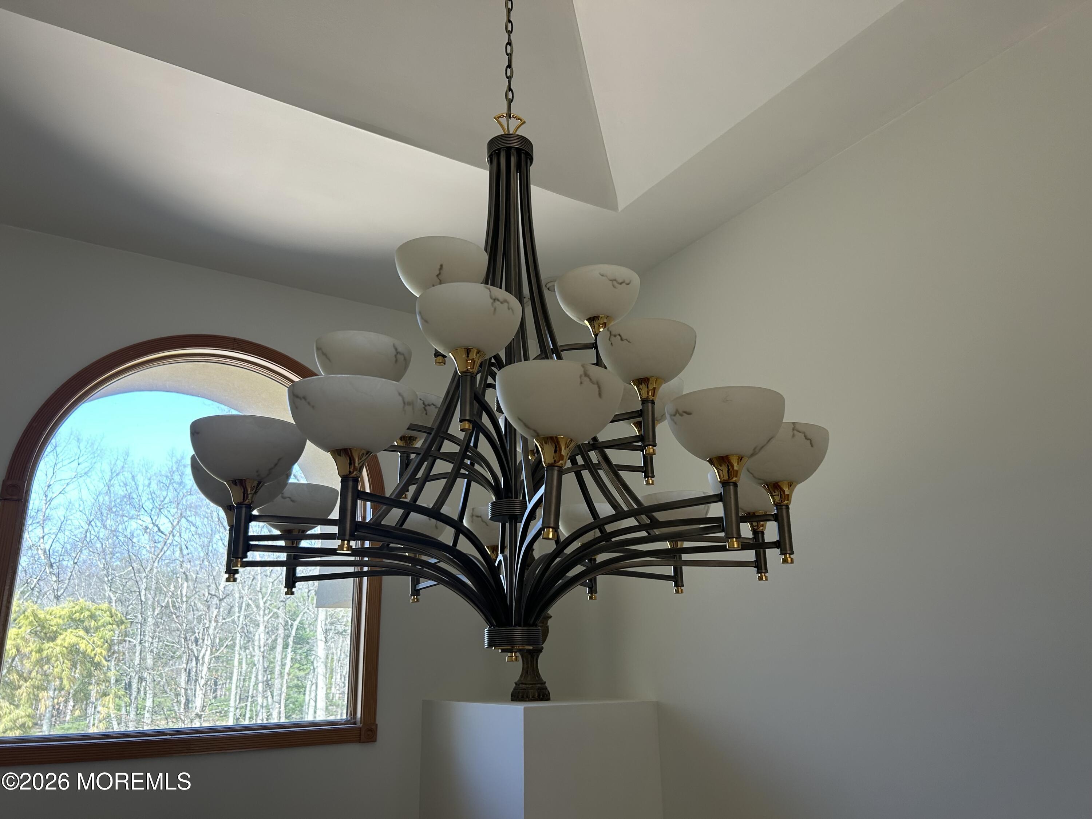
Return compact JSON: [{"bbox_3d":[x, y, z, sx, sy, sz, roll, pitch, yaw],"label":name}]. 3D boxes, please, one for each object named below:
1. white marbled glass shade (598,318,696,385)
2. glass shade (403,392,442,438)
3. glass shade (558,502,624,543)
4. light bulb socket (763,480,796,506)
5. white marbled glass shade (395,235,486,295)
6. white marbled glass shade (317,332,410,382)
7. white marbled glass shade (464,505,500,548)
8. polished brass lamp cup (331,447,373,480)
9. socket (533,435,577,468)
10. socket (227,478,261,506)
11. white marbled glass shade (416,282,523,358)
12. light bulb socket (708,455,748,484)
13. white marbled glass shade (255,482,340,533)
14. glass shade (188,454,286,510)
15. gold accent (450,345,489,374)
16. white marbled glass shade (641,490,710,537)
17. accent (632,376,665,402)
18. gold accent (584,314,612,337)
[{"bbox_3d":[0.200,-0.095,1.651,0.196,0.097,0.196,-4,-18,7],"label":"white marbled glass shade"},{"bbox_3d":[-0.340,0.030,2.009,0.196,0.097,0.196,2,-18,-10],"label":"glass shade"},{"bbox_3d":[0.141,0.359,2.494,0.211,0.105,0.211,-1,-18,0],"label":"glass shade"},{"bbox_3d":[0.476,0.172,1.664,0.070,0.041,0.070,-1,-18,0],"label":"light bulb socket"},{"bbox_3d":[-0.240,-0.300,1.894,0.211,0.105,0.211,-1,-18,0],"label":"white marbled glass shade"},{"bbox_3d":[-0.405,-0.085,1.813,0.211,0.105,0.211,-1,-18,0],"label":"white marbled glass shade"},{"bbox_3d":[-0.129,0.334,2.274,0.196,0.097,0.196,0,-18,-3],"label":"white marbled glass shade"},{"bbox_3d":[-0.321,0.092,1.350,0.070,0.041,0.070,-1,-18,0],"label":"polished brass lamp cup"},{"bbox_3d":[0.015,0.070,1.307,0.070,0.041,0.070,-1,-18,0],"label":"socket"},{"bbox_3d":[-0.523,0.145,1.426,0.066,0.043,0.066,5,-19,-20],"label":"socket"},{"bbox_3d":[-0.145,-0.144,1.507,0.196,0.097,0.196,1,-18,-6],"label":"white marbled glass shade"},{"bbox_3d":[0.323,0.108,1.450,0.070,0.041,0.070,-1,-18,0],"label":"light bulb socket"},{"bbox_3d":[-0.589,0.242,1.933,0.196,0.097,0.196,4,-18,-16],"label":"white marbled glass shade"},{"bbox_3d":[-0.666,0.165,1.787,0.211,0.105,0.211,-1,-18,0],"label":"glass shade"},{"bbox_3d":[-0.143,-0.085,1.488,0.066,0.043,0.066,1,-18,-6],"label":"gold accent"},{"bbox_3d":[0.330,0.278,2.112,0.196,0.097,0.196,-4,-18,8],"label":"white marbled glass shade"},{"bbox_3d":[0.201,-0.036,1.633,0.066,0.043,0.066,-4,-18,7],"label":"accent"},{"bbox_3d":[0.130,-0.201,2.003,0.070,0.041,0.070,-1,-18,0],"label":"gold accent"}]

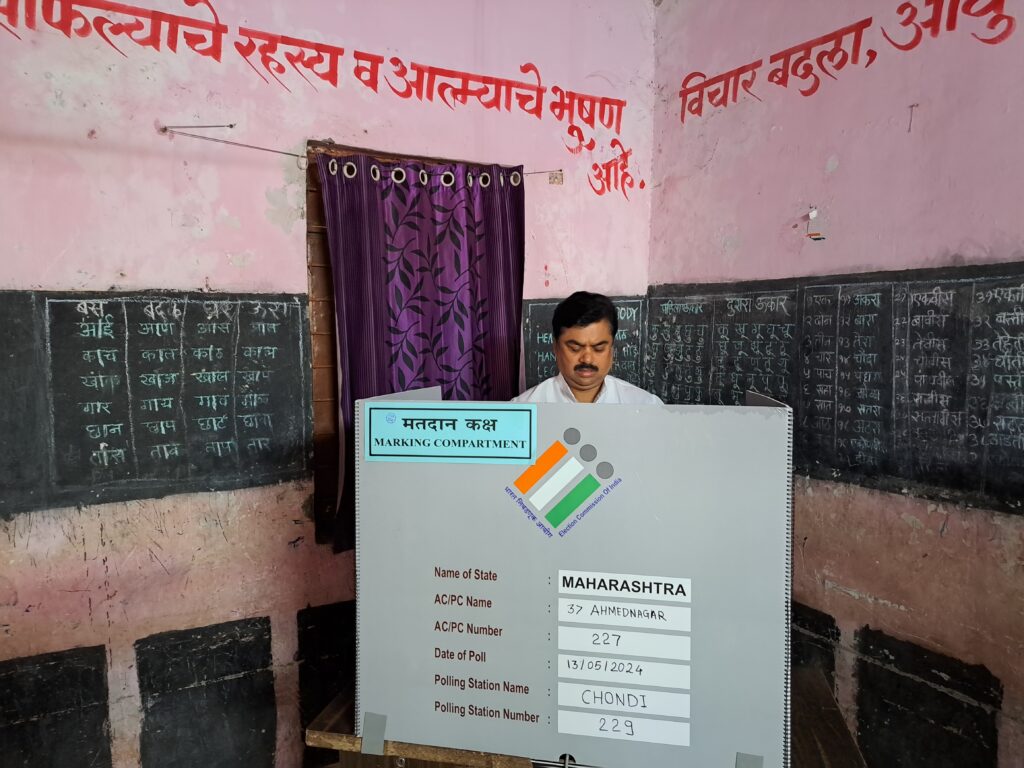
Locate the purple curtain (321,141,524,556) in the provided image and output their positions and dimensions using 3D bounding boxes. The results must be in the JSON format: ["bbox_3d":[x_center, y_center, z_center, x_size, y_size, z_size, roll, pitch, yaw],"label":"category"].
[{"bbox_3d":[-0.302,-0.120,2.659,0.821,1.405,0.120,-3,5,-31],"label":"purple curtain"}]

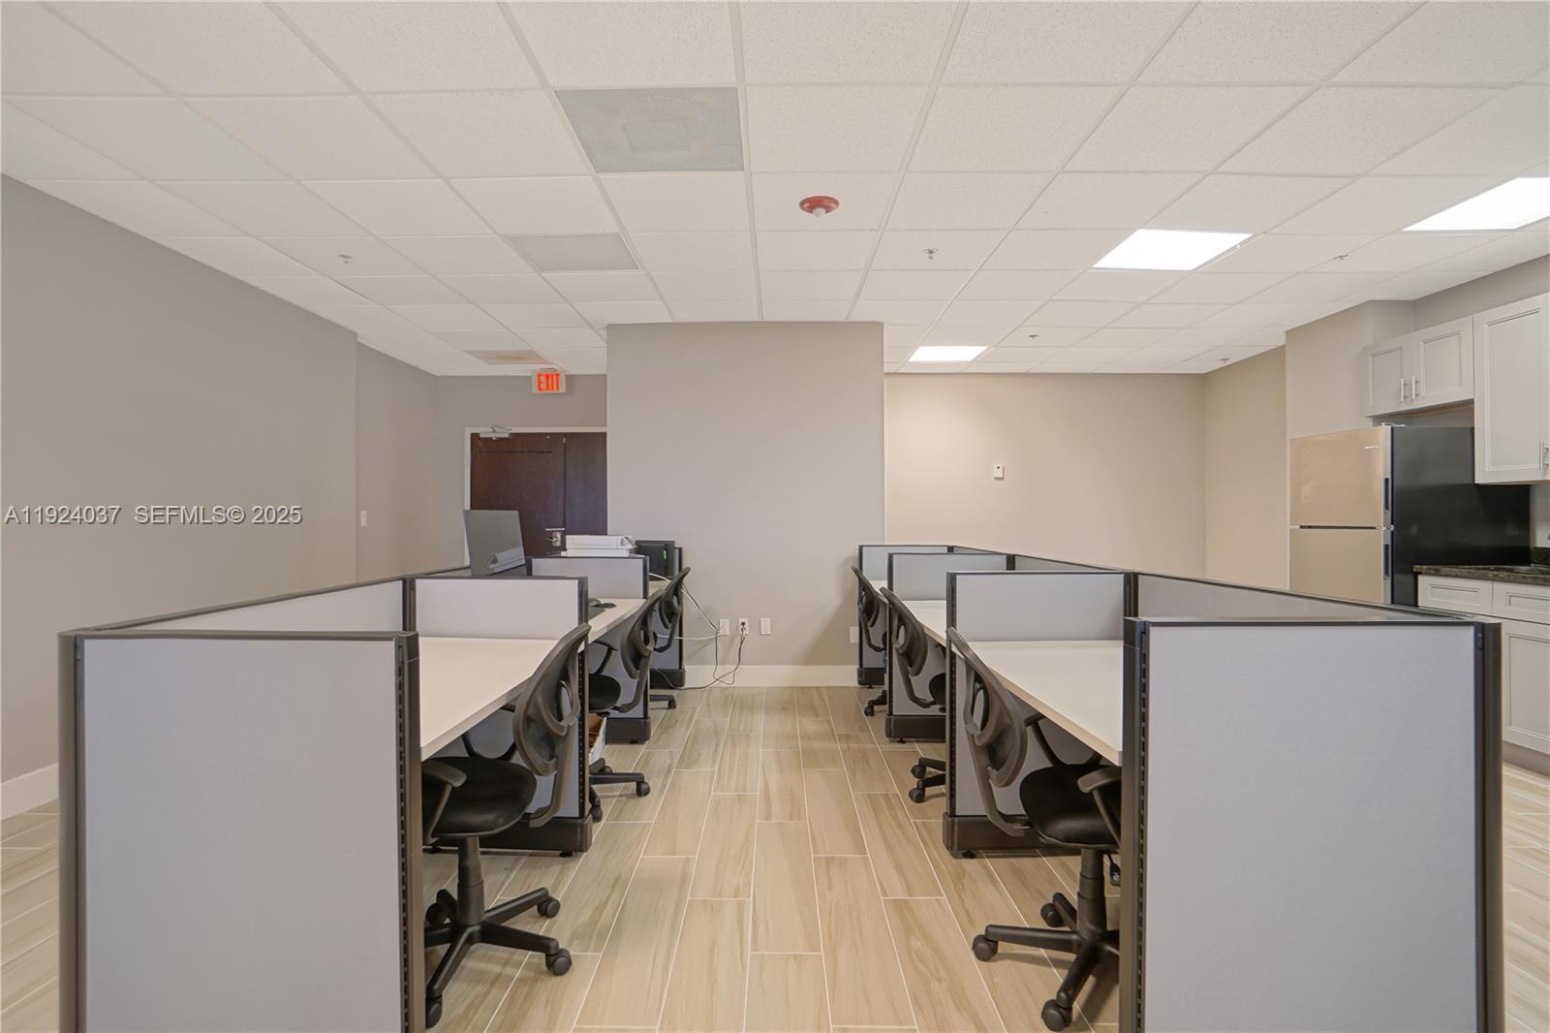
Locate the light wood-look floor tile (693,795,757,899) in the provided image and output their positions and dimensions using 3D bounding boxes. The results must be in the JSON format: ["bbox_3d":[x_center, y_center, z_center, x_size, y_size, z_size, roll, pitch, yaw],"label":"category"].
[{"bbox_3d":[-0.180,1.269,2.708,0.205,0.010,0.840,0,0,0],"label":"light wood-look floor tile"}]

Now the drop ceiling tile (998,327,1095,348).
[{"bbox_3d":[2.185,-1.456,5.559,0.630,0.020,0.595,0,0,0],"label":"drop ceiling tile"}]

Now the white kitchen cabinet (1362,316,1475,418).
[{"bbox_3d":[4.003,-0.871,4.145,0.335,0.455,0.720,0,0,0],"label":"white kitchen cabinet"}]

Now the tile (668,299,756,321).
[{"bbox_3d":[-0.405,-1.390,4.696,0.605,0.020,0.450,0,0,0],"label":"tile"}]

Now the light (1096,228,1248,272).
[{"bbox_3d":[2.090,-1.420,3.667,0.605,0.030,0.570,0,0,0],"label":"light"}]

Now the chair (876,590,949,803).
[{"bbox_3d":[0.825,0.779,3.059,0.630,0.906,0.600,0,0,0],"label":"chair"}]

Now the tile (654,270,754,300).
[{"bbox_3d":[-0.413,-1.413,4.208,0.620,0.020,0.580,0,0,0],"label":"tile"}]

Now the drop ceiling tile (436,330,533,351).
[{"bbox_3d":[-2.278,-1.385,5.366,0.605,0.020,0.550,0,0,0],"label":"drop ceiling tile"}]

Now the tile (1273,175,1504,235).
[{"bbox_3d":[2.727,-1.412,3.130,0.620,0.020,0.580,0,0,0],"label":"tile"}]

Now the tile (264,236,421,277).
[{"bbox_3d":[-2.364,-1.448,3.823,0.630,0.020,0.595,0,0,0],"label":"tile"}]

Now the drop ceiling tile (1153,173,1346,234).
[{"bbox_3d":[2.088,-1.411,3.092,0.615,0.018,0.570,0,0,0],"label":"drop ceiling tile"}]

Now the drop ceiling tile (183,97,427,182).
[{"bbox_3d":[-1.725,-1.452,2.647,0.630,0.020,0.595,0,0,0],"label":"drop ceiling tile"}]

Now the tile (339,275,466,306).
[{"bbox_3d":[-2.266,-1.388,4.216,0.615,0.018,0.570,0,0,0],"label":"tile"}]

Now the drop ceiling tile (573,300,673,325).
[{"bbox_3d":[-1.026,-1.416,4.815,0.620,0.020,0.580,0,0,0],"label":"drop ceiling tile"}]

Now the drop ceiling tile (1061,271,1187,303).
[{"bbox_3d":[2.075,-1.397,4.182,0.605,0.020,0.550,0,0,0],"label":"drop ceiling tile"}]

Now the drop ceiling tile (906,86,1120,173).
[{"bbox_3d":[0.869,-1.459,2.614,0.630,0.020,0.595,0,0,0],"label":"drop ceiling tile"}]

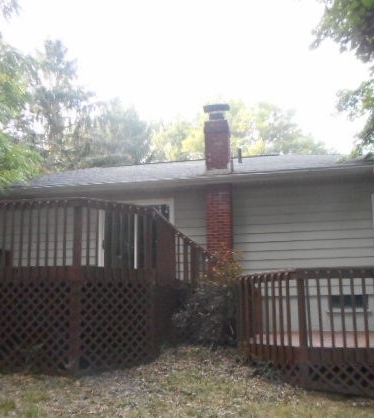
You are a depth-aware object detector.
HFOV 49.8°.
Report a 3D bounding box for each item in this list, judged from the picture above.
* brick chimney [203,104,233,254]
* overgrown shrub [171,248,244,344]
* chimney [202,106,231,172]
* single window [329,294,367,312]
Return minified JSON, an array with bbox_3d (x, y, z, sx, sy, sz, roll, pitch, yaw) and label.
[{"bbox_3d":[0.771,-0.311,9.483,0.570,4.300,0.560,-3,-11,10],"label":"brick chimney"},{"bbox_3d":[0.356,1.529,7.000,1.100,1.580,1.050,-3,-11,10],"label":"overgrown shrub"},{"bbox_3d":[0.751,-1.670,9.748,0.570,1.530,0.560,-3,-11,10],"label":"chimney"},{"bbox_3d":[3.408,1.973,8.500,0.730,0.340,0.100,-3,-11,10],"label":"single window"}]

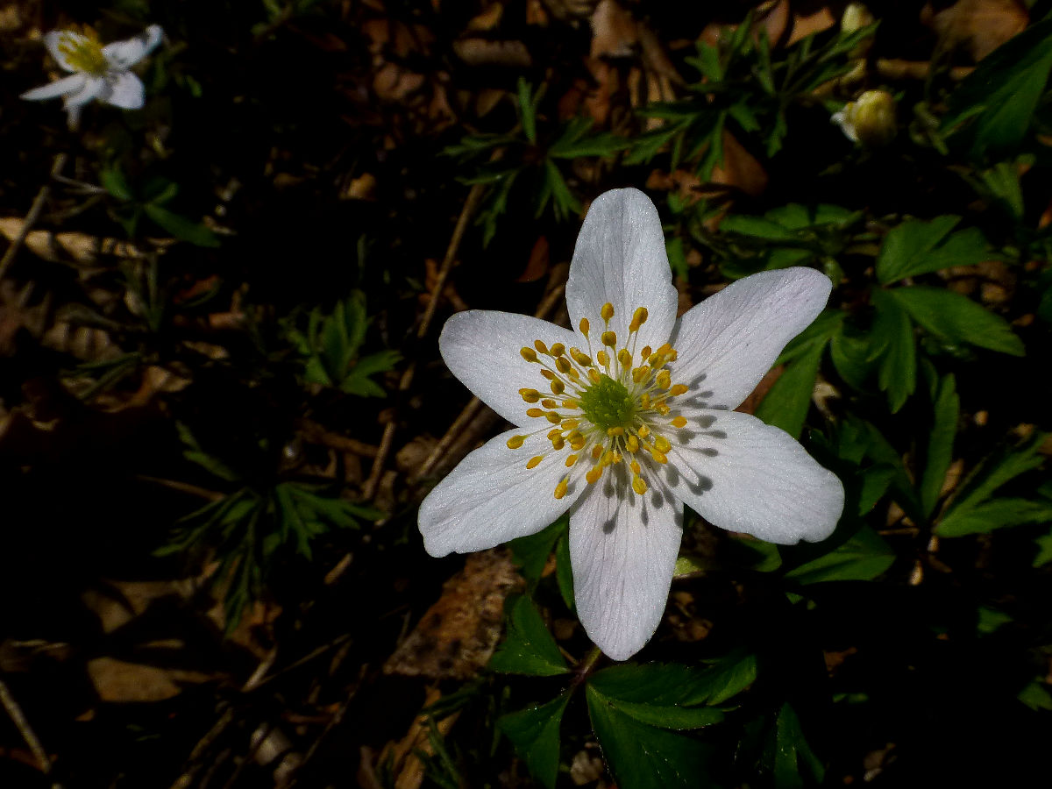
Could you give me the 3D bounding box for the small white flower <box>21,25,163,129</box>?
[{"bbox_3d":[-0.124,-0.092,0.212,0.039,0.018,0.038,0,63,0],"label":"small white flower"}]

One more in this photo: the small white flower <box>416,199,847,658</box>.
[{"bbox_3d":[0.010,0.002,0.073,0.043,0.013,0.046,0,80,20],"label":"small white flower"}]

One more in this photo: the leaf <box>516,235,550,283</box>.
[{"bbox_3d":[0.002,-0.044,0.237,0.011,0.008,0.014,0,53,0],"label":"leaf"}]

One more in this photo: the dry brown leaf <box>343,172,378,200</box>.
[{"bbox_3d":[-0.059,-0.074,0.260,0.013,0.006,0.010,0,53,0],"label":"dry brown leaf"}]

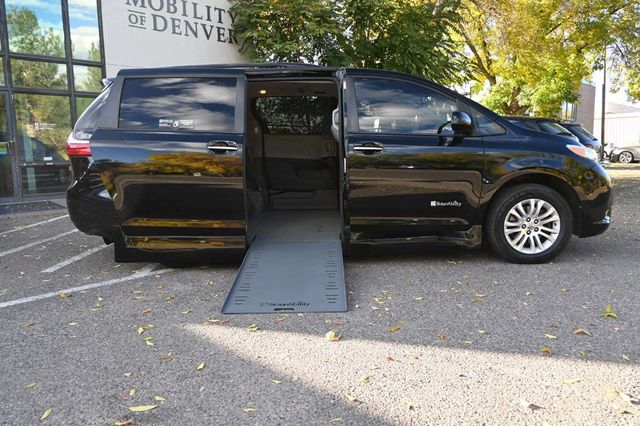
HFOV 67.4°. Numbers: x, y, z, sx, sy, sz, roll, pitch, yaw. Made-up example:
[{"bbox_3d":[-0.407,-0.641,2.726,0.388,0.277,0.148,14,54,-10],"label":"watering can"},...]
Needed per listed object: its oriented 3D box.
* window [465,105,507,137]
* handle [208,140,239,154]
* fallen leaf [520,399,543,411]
[{"bbox_3d":[1.450,-0.801,4.178,0.360,0.280,0.070,-2,-10,-5],"label":"window"},{"bbox_3d":[-0.807,-0.540,3.971,0.260,0.090,0.060,-1,7,1],"label":"handle"},{"bbox_3d":[0.842,0.764,1.917,0.092,0.020,0.060,-1,8,0],"label":"fallen leaf"}]

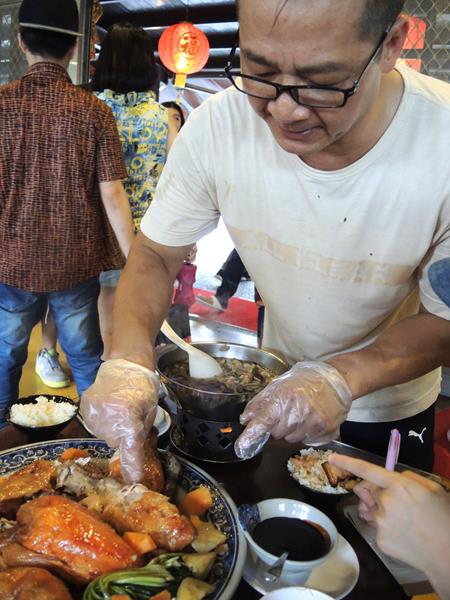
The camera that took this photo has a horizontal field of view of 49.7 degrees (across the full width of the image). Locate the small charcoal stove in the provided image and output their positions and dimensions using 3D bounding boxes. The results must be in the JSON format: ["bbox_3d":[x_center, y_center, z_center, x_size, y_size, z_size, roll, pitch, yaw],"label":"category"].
[{"bbox_3d":[-0.004,0.172,0.821,0.218,0.135,0.218,4,15,0],"label":"small charcoal stove"}]

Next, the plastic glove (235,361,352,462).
[{"bbox_3d":[0.089,0.137,0.610,0.160,0.080,0.100,-34,64,-24],"label":"plastic glove"}]

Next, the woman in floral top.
[{"bbox_3d":[-0.375,-0.136,1.837,0.420,1.650,0.280,3,15,-5],"label":"woman in floral top"}]

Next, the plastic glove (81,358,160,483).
[{"bbox_3d":[-0.131,0.150,0.610,0.095,0.165,0.080,0,-28,-3],"label":"plastic glove"}]

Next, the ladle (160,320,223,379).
[{"bbox_3d":[-0.064,0.098,0.857,0.060,0.035,0.180,-5,45,-33],"label":"ladle"}]

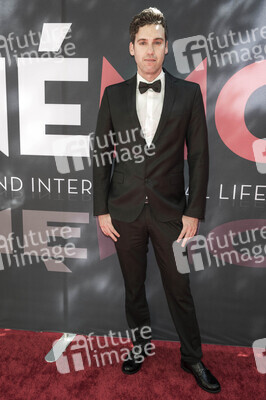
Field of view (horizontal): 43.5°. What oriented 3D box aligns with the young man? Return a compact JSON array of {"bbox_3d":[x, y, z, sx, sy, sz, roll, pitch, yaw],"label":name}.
[{"bbox_3d":[0.124,-0.002,1.687,0.630,1.800,0.390,2,9,7],"label":"young man"}]

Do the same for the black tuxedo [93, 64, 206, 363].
[{"bbox_3d":[0.081,0.097,1.692,0.560,1.480,0.320,2,9,7],"label":"black tuxedo"}]

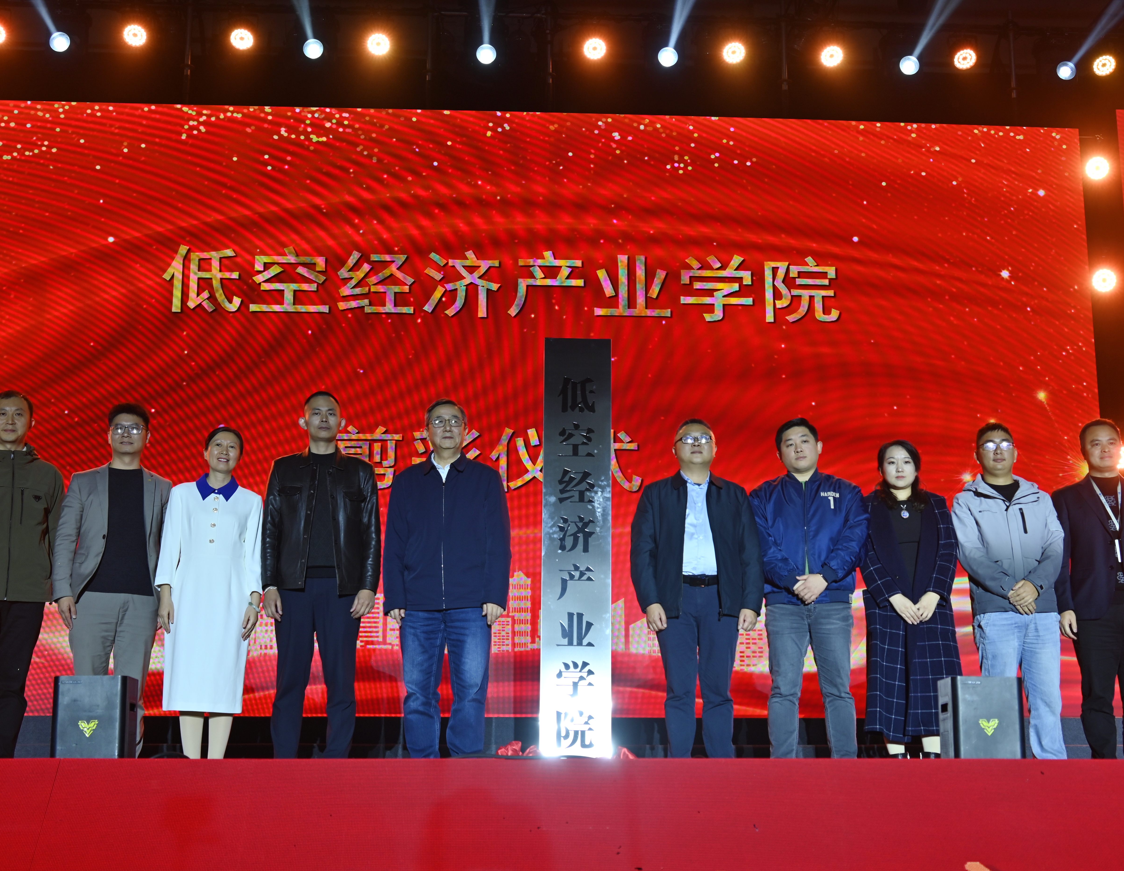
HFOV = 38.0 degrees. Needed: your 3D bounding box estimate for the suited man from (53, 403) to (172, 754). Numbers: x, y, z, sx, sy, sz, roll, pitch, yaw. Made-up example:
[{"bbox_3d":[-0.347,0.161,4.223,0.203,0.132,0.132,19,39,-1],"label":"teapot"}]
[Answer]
[{"bbox_3d":[-2.115,0.700,7.716,0.540,1.745,0.330,3,-13,-12],"label":"suited man"}]

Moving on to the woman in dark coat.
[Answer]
[{"bbox_3d":[1.704,0.818,7.983,0.470,1.625,0.360,-2,-13,8],"label":"woman in dark coat"}]

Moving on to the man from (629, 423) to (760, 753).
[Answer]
[{"bbox_3d":[0.652,0.752,7.868,0.590,1.706,0.340,-1,-13,3],"label":"man"}]

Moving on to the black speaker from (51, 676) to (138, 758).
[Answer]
[{"bbox_3d":[-1.956,1.205,6.832,0.300,0.372,0.260,0,-13,-2],"label":"black speaker"}]

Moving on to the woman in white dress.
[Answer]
[{"bbox_3d":[-1.646,0.750,7.646,0.490,1.617,0.320,2,-13,-10],"label":"woman in white dress"}]

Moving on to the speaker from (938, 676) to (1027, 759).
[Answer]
[{"bbox_3d":[1.825,1.247,7.060,0.300,0.382,0.260,1,-13,-3],"label":"speaker"}]

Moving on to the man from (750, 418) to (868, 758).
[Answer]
[{"bbox_3d":[1.198,0.761,7.969,0.540,1.732,0.360,-1,-13,6],"label":"man"}]

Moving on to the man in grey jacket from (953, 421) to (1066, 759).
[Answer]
[{"bbox_3d":[2.190,0.776,8.009,0.530,1.717,0.360,-2,-13,11],"label":"man in grey jacket"}]

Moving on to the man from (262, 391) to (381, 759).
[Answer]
[{"bbox_3d":[-1.135,0.670,7.714,0.550,1.800,0.330,2,-13,-7],"label":"man"}]

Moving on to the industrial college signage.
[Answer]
[{"bbox_3d":[0.069,0.525,7.569,0.320,2.019,0.060,1,-16,-3],"label":"industrial college signage"}]

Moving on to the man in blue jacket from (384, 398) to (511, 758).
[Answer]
[{"bbox_3d":[-0.546,0.693,7.766,0.580,1.778,0.340,1,-13,-4],"label":"man in blue jacket"}]

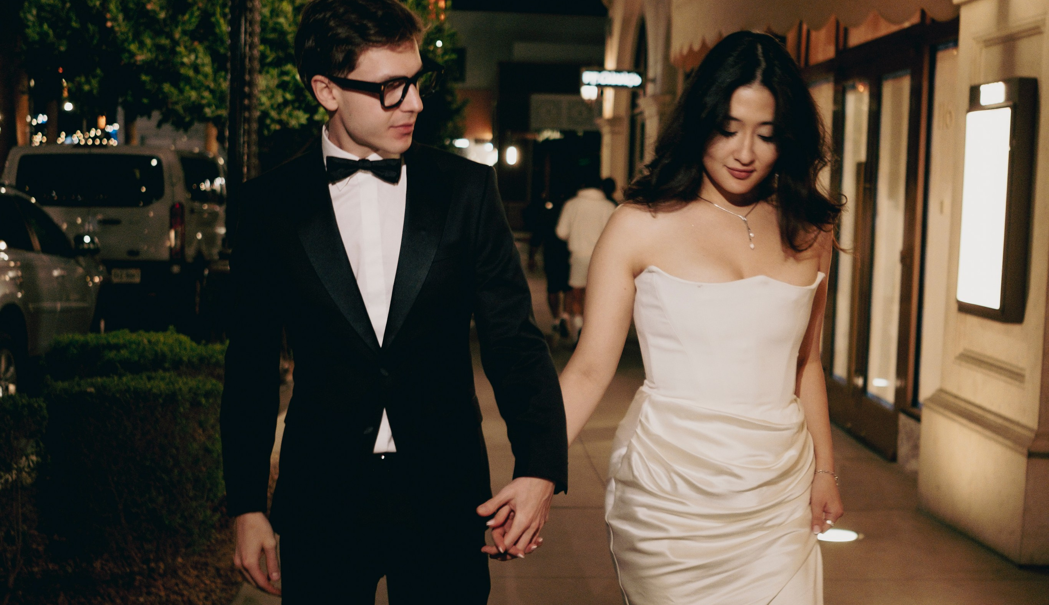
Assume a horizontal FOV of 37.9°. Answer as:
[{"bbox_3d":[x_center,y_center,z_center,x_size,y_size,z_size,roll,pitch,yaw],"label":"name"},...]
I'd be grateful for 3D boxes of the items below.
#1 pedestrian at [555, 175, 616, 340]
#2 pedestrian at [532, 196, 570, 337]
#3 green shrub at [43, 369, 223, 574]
[{"bbox_3d":[0.631,-0.445,14.204,0.580,1.710,0.400,1,4,-2],"label":"pedestrian"},{"bbox_3d":[0.302,-0.473,15.092,0.500,1.620,0.360,1,4,-2],"label":"pedestrian"},{"bbox_3d":[-1.527,0.621,6.154,0.680,0.620,0.800,1,4,-2],"label":"green shrub"}]

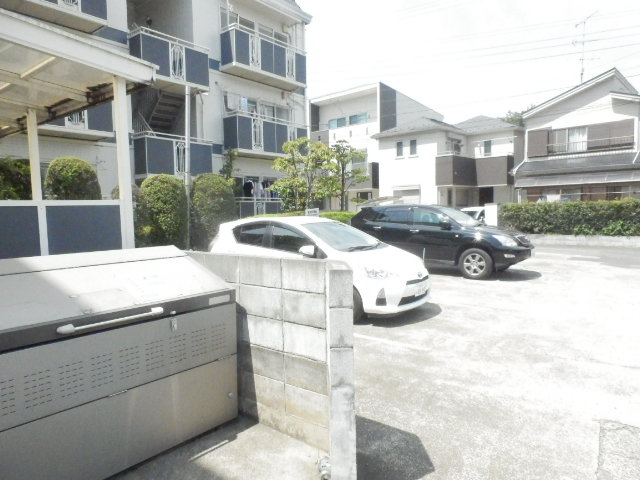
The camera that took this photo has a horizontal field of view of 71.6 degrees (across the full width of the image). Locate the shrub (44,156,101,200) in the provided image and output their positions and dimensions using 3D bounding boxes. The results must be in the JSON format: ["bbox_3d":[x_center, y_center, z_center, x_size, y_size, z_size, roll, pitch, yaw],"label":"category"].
[{"bbox_3d":[-4.119,-0.260,7.396,0.980,2.210,0.980,2,5,38],"label":"shrub"}]

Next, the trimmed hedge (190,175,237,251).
[{"bbox_3d":[-2.387,-0.420,9.994,1.050,2.080,1.050,2,5,38],"label":"trimmed hedge"}]

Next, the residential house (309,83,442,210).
[{"bbox_3d":[4.362,-5.808,33.966,6.500,9.700,8.400,3,6,43],"label":"residential house"}]

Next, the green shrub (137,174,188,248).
[{"bbox_3d":[-3.183,-0.307,8.998,1.050,2.030,1.050,2,5,38],"label":"green shrub"}]

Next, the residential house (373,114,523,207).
[{"bbox_3d":[8.381,-4.154,27.075,7.350,7.300,8.600,3,6,41],"label":"residential house"}]

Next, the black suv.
[{"bbox_3d":[3.009,-0.074,11.511,4.735,1.680,1.845,3,6,42],"label":"black suv"}]

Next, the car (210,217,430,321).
[{"bbox_3d":[-0.099,0.376,7.529,3.995,1.445,1.695,2,5,35],"label":"car"}]

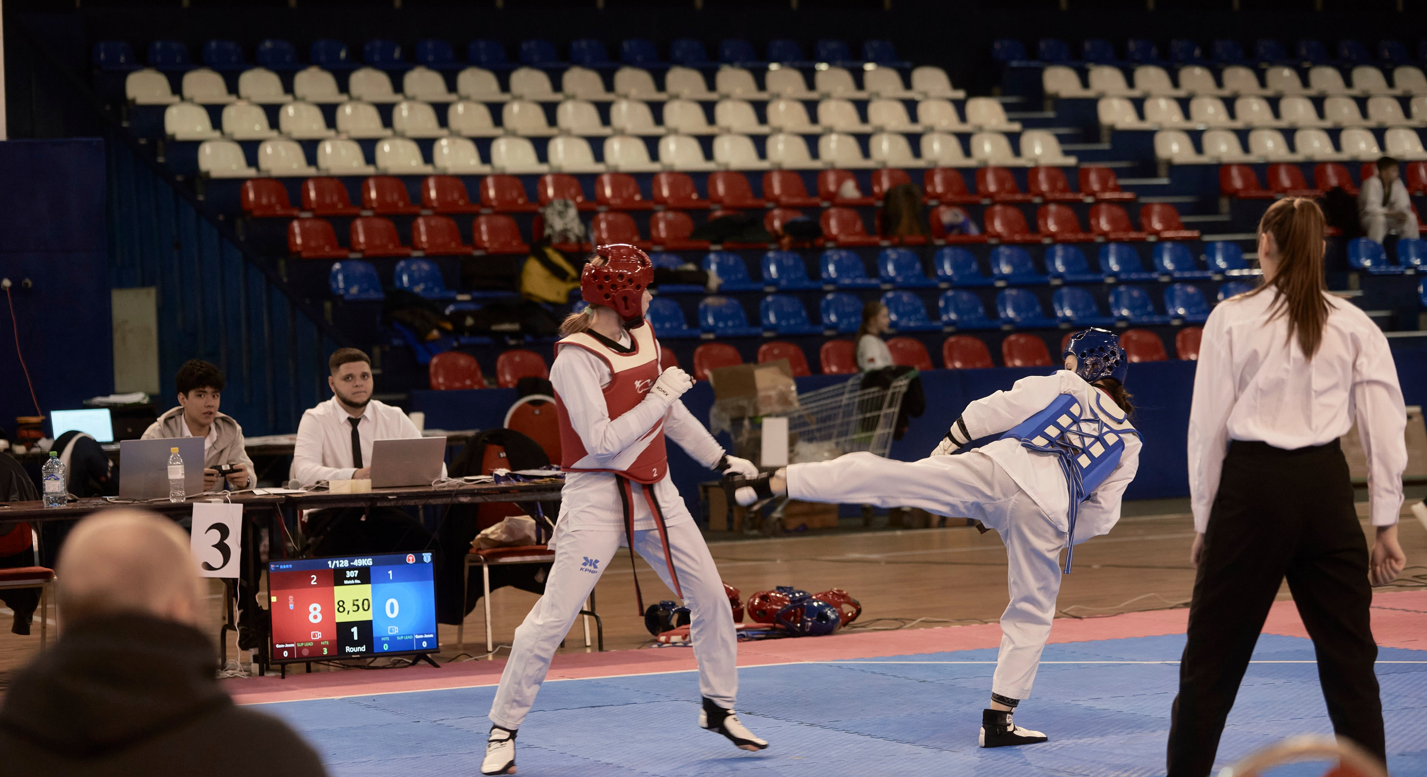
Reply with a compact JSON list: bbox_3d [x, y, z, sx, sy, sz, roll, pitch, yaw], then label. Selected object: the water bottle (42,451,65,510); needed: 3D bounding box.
[{"bbox_3d":[-2.630,0.364,15.800,0.088,0.222,0.088,-2,2,-25],"label":"water bottle"}]

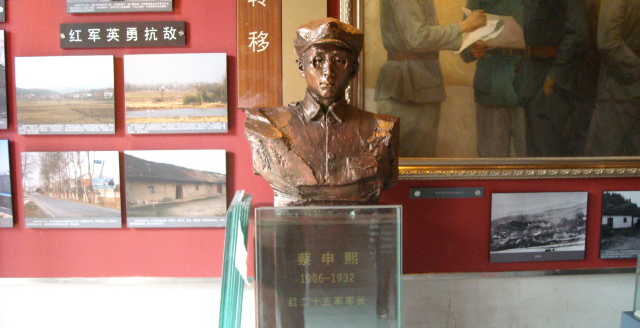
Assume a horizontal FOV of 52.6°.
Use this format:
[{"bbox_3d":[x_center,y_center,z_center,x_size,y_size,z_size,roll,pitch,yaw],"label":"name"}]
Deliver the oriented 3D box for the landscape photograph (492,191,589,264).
[{"bbox_3d":[1.115,0.321,3.305,0.500,0.352,0.020,-1,6,-2],"label":"landscape photograph"}]

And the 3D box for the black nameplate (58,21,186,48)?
[{"bbox_3d":[-0.945,-0.621,3.129,0.605,0.117,0.020,-1,6,-2],"label":"black nameplate"}]

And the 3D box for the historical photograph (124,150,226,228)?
[{"bbox_3d":[-0.712,0.124,3.216,0.500,0.386,0.020,-1,6,-2],"label":"historical photograph"}]

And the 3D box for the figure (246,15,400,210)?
[{"bbox_3d":[0.006,-0.149,1.935,0.460,0.580,0.280,0,6,0],"label":"figure"}]

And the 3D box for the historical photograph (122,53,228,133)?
[{"bbox_3d":[-0.699,-0.344,3.167,0.500,0.388,0.020,-1,6,-2],"label":"historical photograph"}]

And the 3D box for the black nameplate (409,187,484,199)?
[{"bbox_3d":[0.642,0.147,3.267,0.378,0.052,0.015,-1,6,-2],"label":"black nameplate"}]

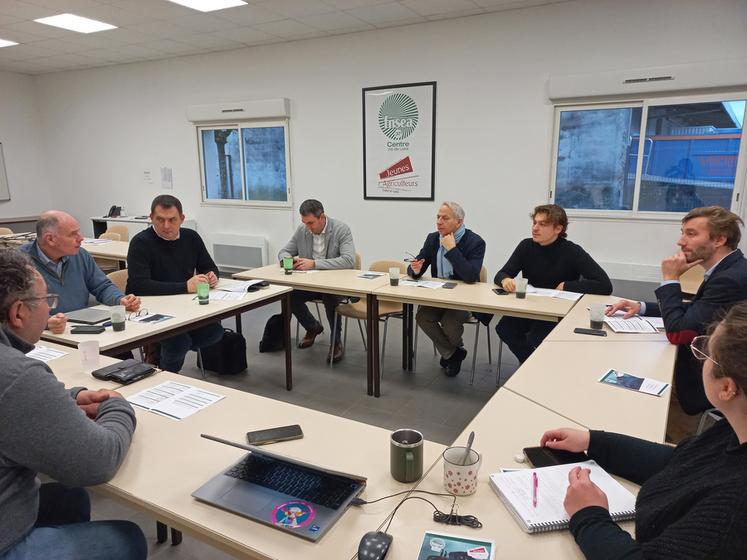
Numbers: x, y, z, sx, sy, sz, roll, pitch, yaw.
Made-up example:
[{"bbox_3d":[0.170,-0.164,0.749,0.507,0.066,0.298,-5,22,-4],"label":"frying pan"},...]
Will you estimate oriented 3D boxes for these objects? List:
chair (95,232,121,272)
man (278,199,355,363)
[{"bbox_3d":[-3.160,-0.134,6.383,0.470,0.790,0.500,6,13,27],"label":"chair"},{"bbox_3d":[-0.432,-0.021,4.444,0.680,1.290,0.750,6,14,28],"label":"man"}]

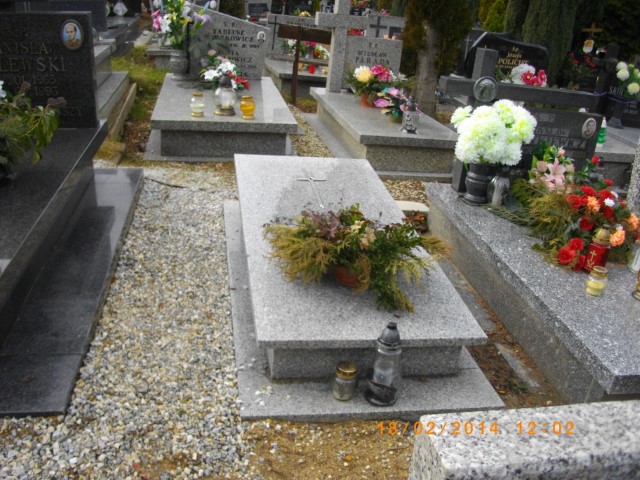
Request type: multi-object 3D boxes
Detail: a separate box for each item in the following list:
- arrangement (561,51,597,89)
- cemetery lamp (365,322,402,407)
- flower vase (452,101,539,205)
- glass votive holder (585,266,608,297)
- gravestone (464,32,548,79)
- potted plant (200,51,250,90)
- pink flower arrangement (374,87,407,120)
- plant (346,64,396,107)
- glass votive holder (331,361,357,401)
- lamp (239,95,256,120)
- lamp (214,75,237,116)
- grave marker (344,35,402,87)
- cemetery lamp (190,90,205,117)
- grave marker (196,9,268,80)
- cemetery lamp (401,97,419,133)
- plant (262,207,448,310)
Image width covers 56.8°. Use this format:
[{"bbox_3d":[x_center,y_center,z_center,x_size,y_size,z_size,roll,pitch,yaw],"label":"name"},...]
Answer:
[{"bbox_3d":[3.433,-2.265,7.858,0.420,0.480,0.370,1,24,-11],"label":"arrangement"},{"bbox_3d":[0.229,0.420,2.030,0.118,0.302,0.118,1,24,-11],"label":"cemetery lamp"},{"bbox_3d":[0.967,-0.483,3.292,0.440,0.550,0.410,0,24,-11],"label":"flower vase"},{"bbox_3d":[1.115,0.162,2.366,0.079,0.110,0.079,1,24,-11],"label":"glass votive holder"},{"bbox_3d":[2.480,-2.413,7.835,1.150,0.630,0.100,-1,24,-16],"label":"gravestone"},{"bbox_3d":[-0.915,-1.638,5.711,0.460,0.330,0.360,0,24,-11],"label":"potted plant"},{"bbox_3d":[0.615,-1.138,4.978,0.310,0.285,0.280,0,24,-11],"label":"pink flower arrangement"},{"bbox_3d":[0.478,-1.407,5.442,0.440,0.355,0.360,0,24,-11],"label":"plant"},{"bbox_3d":[0.085,0.490,2.052,0.073,0.132,0.073,1,24,-11],"label":"glass votive holder"},{"bbox_3d":[-0.550,-1.026,4.577,0.115,0.166,0.115,1,24,-11],"label":"lamp"},{"bbox_3d":[-0.760,-1.171,4.771,0.172,0.300,0.172,0,24,-11],"label":"lamp"},{"bbox_3d":[0.546,-1.798,6.082,0.590,0.505,0.100,0,24,-11],"label":"grave marker"},{"bbox_3d":[-0.962,-1.076,4.662,0.107,0.186,0.107,0,24,-11],"label":"cemetery lamp"},{"bbox_3d":[-0.981,-2.077,6.215,0.840,0.710,0.100,-1,24,-16],"label":"grave marker"},{"bbox_3d":[0.719,-0.990,4.708,0.138,0.260,0.138,0,24,-11],"label":"cemetery lamp"},{"bbox_3d":[0.138,0.038,2.438,0.750,0.260,0.480,1,24,-11],"label":"plant"}]

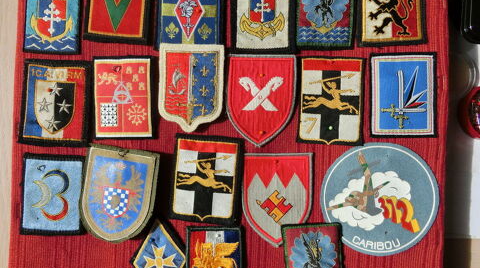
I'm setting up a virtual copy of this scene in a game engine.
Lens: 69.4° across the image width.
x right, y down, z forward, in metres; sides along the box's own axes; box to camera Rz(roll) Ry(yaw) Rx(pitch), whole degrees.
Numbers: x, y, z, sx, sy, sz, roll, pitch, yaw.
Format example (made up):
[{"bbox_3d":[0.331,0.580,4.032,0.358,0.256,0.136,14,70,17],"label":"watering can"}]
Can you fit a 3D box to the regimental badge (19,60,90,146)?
[{"bbox_3d":[-0.164,-0.028,0.309,0.062,0.004,0.075,3,89,1],"label":"regimental badge"}]

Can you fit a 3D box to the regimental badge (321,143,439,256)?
[{"bbox_3d":[0.123,0.057,0.301,0.104,0.004,0.099,3,89,1],"label":"regimental badge"}]

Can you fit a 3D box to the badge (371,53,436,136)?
[{"bbox_3d":[0.139,-0.033,0.296,0.057,0.004,0.072,0,89,2],"label":"badge"}]

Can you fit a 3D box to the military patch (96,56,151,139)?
[{"bbox_3d":[-0.100,-0.032,0.303,0.055,0.004,0.073,-2,89,2],"label":"military patch"}]

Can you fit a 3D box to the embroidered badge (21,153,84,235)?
[{"bbox_3d":[-0.164,0.053,0.303,0.056,0.004,0.070,1,89,2],"label":"embroidered badge"}]

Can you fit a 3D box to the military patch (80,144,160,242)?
[{"bbox_3d":[-0.106,0.054,0.302,0.066,0.006,0.083,6,89,2],"label":"military patch"}]

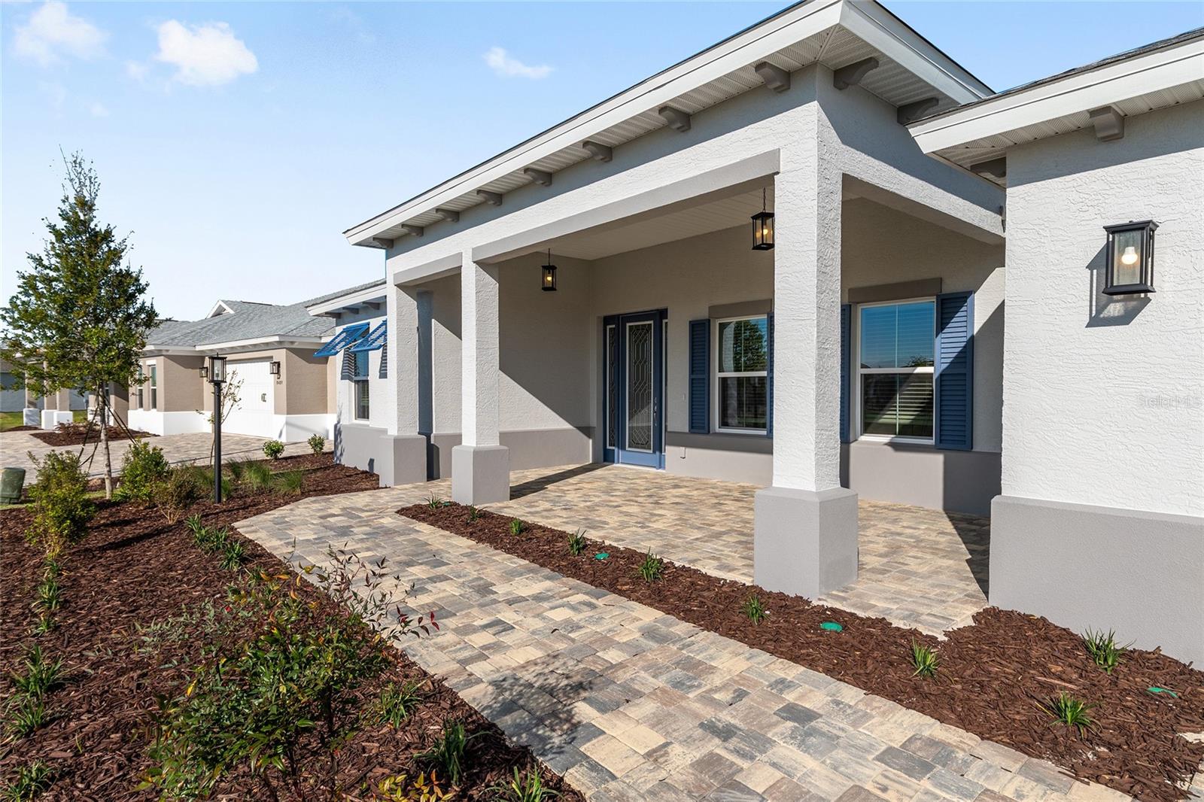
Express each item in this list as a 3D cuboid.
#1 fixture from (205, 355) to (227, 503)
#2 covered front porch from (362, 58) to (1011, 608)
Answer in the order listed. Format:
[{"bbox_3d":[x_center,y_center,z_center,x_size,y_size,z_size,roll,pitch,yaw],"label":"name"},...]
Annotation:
[{"bbox_3d":[-4.661,0.331,8.120,0.190,1.820,0.190,-1,1,-40],"label":"fixture"},{"bbox_3d":[0.434,-0.504,7.749,3.608,3.224,6.969,-1,1,-40],"label":"covered front porch"}]

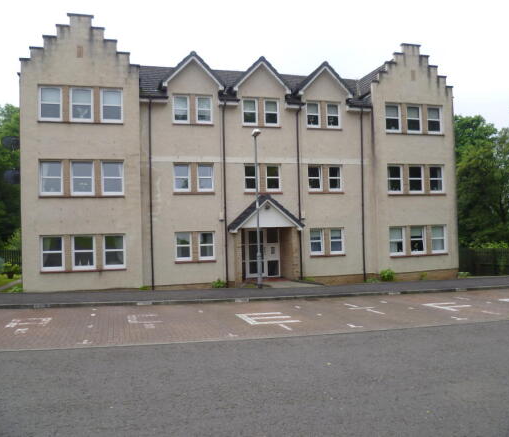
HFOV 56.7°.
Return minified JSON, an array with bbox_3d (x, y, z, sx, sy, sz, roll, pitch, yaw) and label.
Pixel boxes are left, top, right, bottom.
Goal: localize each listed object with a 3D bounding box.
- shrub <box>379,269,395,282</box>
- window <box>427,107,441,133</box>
[{"bbox_3d":[5.490,2.342,19.462,0.557,0.490,0.526,-1,-1,-15],"label":"shrub"},{"bbox_3d":[7.961,-4.326,20.743,0.762,1.215,0.120,-1,-1,-15],"label":"window"}]

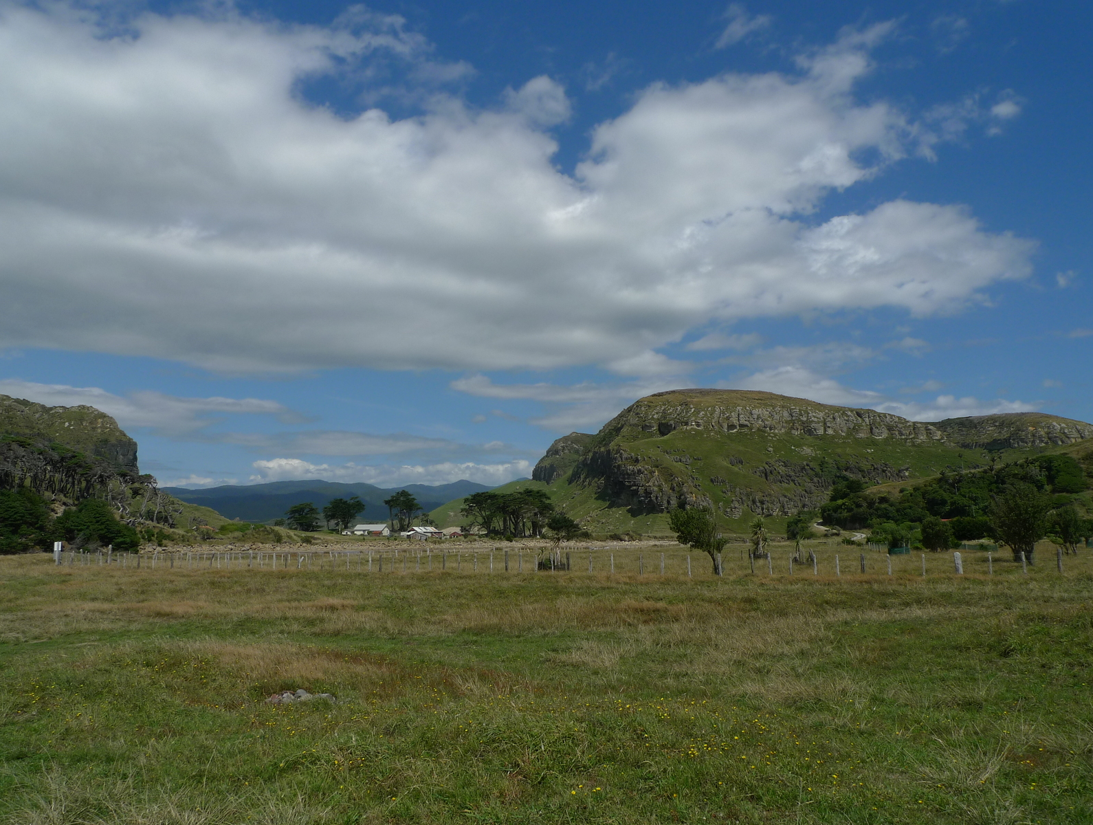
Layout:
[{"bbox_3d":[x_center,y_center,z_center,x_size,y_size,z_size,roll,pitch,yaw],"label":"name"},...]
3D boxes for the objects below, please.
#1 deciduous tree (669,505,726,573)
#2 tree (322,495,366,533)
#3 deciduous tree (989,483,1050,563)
[{"bbox_3d":[7.139,6.024,36.000,2.750,3.200,2.500,-2,-10,11],"label":"deciduous tree"},{"bbox_3d":[-90.411,45.397,340.000,18.000,16.500,16.000,3,-10,-15],"label":"tree"},{"bbox_3d":[31.634,7.384,51.000,3.700,5.300,3.600,-6,-11,31],"label":"deciduous tree"}]

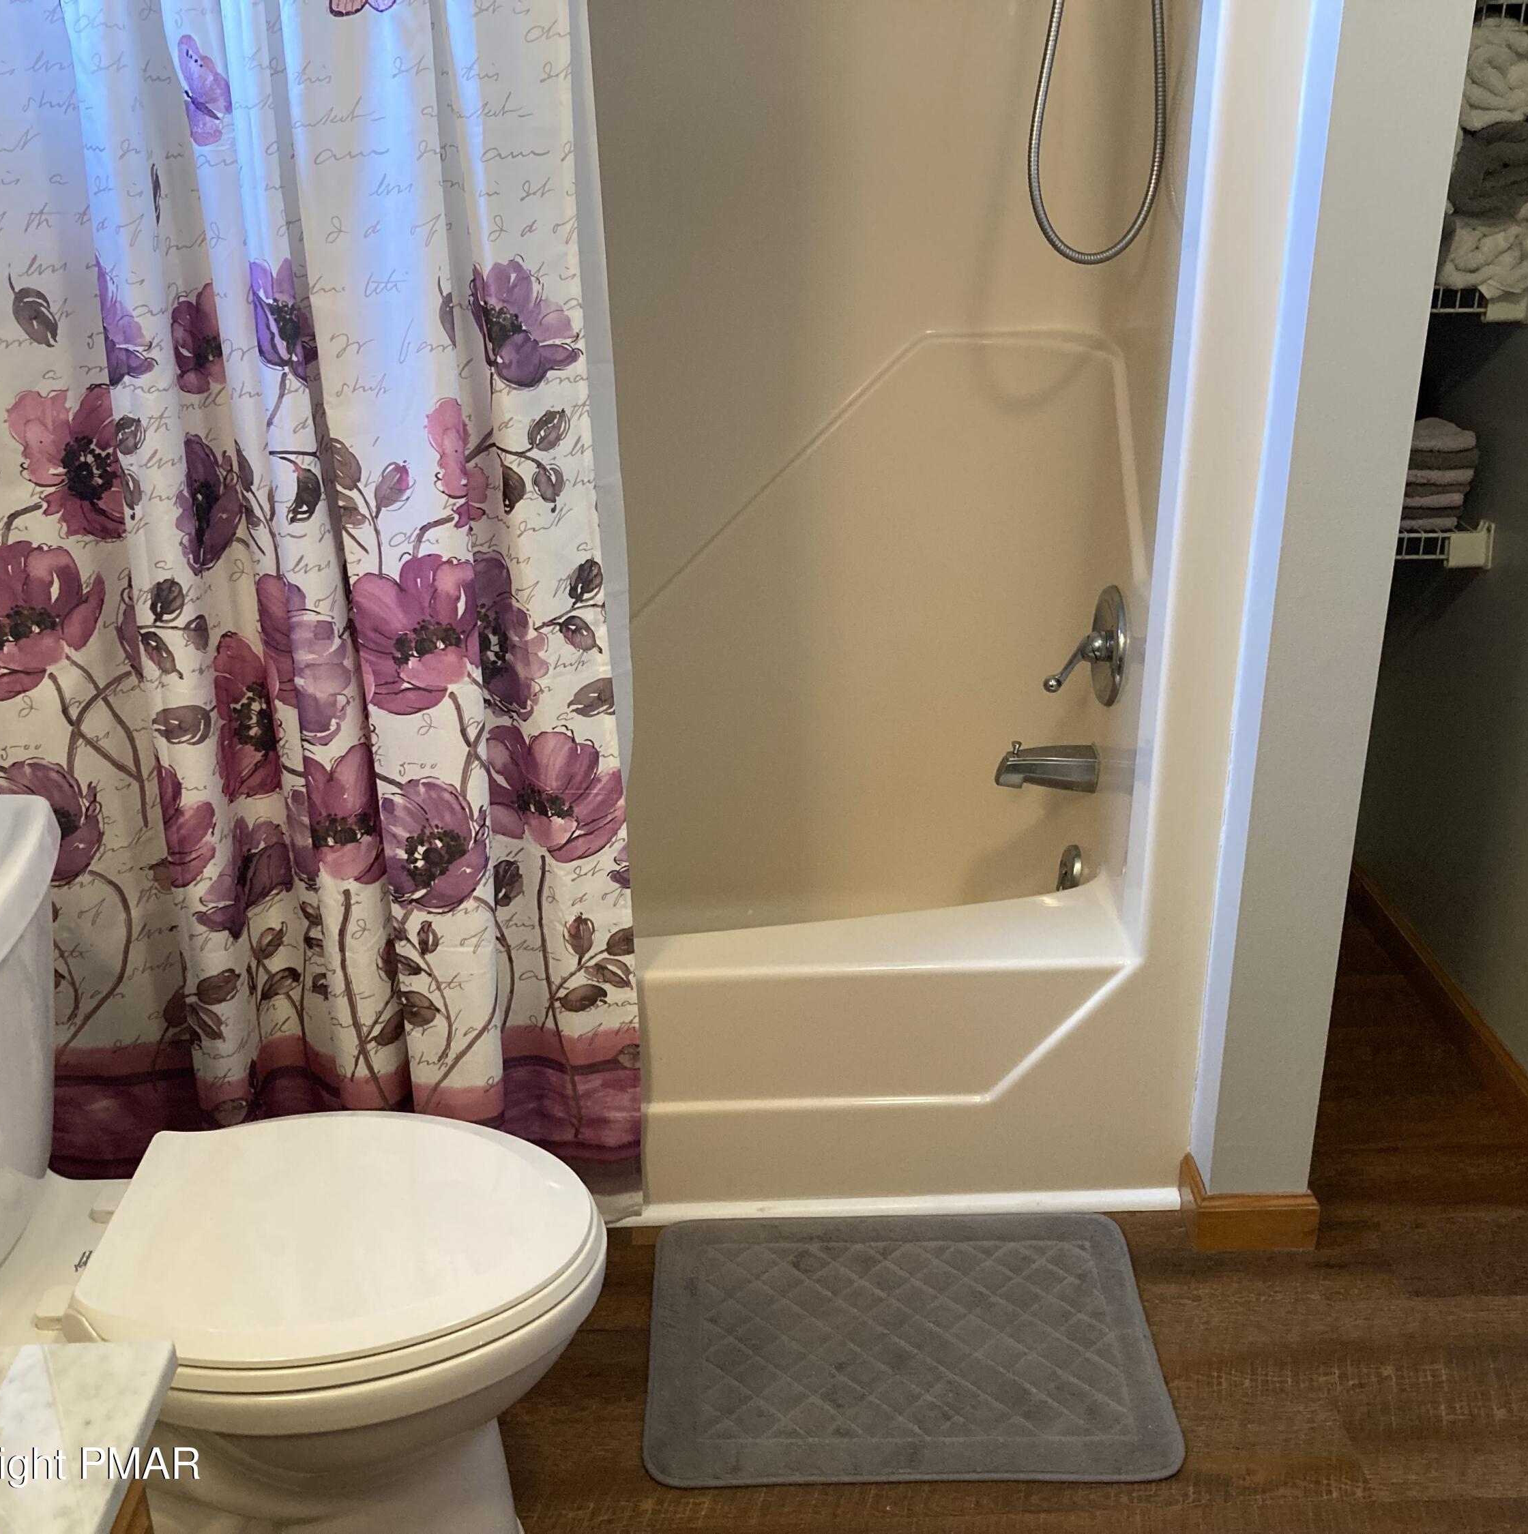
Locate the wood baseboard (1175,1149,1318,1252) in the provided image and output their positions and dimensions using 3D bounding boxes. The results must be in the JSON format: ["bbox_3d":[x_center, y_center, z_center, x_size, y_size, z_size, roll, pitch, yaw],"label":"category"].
[{"bbox_3d":[0.624,0.564,2.143,0.159,0.078,0.095,-1,23,-1],"label":"wood baseboard"}]

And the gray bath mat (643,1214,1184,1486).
[{"bbox_3d":[0.163,0.680,1.973,0.596,0.013,0.433,-1,23,0],"label":"gray bath mat"}]

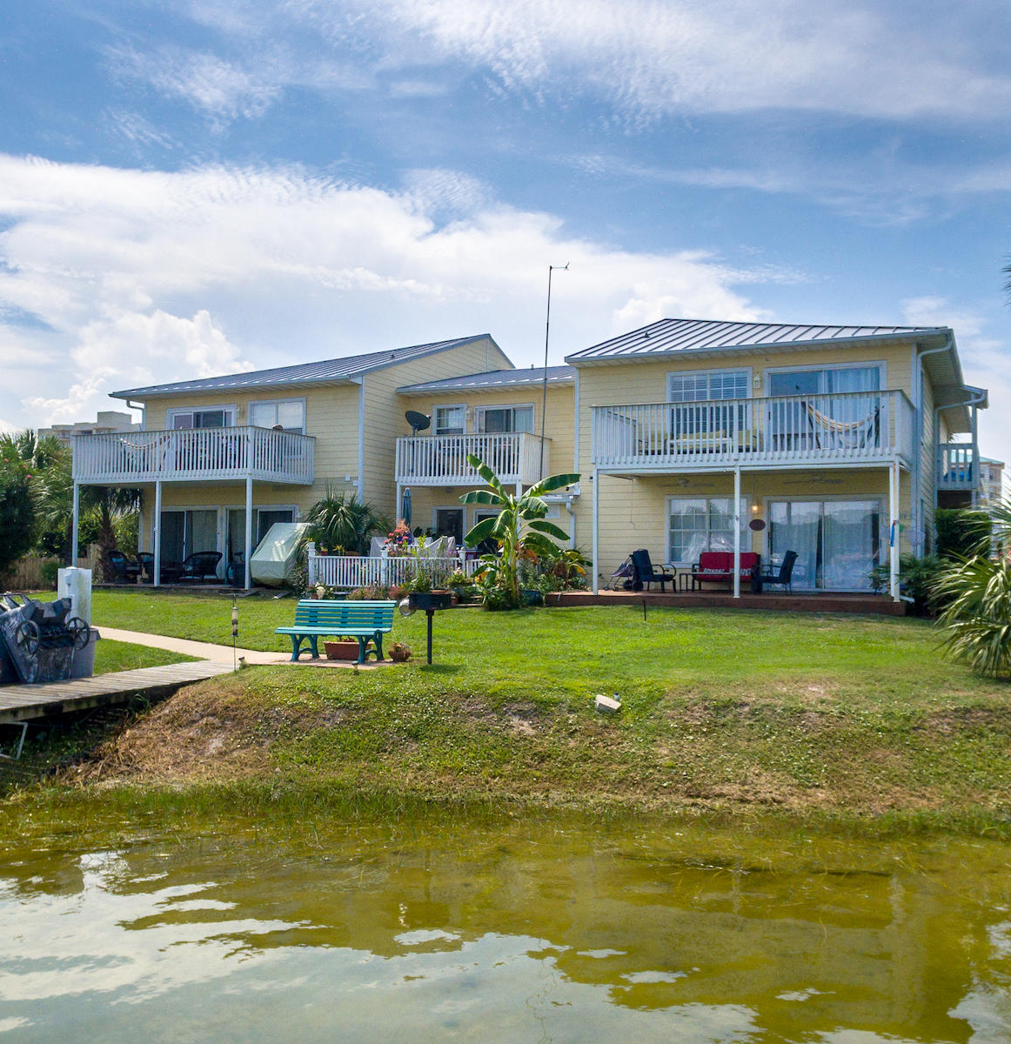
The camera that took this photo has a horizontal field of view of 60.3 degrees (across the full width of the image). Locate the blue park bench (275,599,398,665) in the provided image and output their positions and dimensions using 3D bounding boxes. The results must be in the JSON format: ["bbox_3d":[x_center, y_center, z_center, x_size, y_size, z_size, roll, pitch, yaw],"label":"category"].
[{"bbox_3d":[-2.351,1.528,12.111,1.540,0.820,0.630,0,-2,19],"label":"blue park bench"}]

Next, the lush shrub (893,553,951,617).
[{"bbox_3d":[8.150,1.220,17.100,1.250,1.250,1.200,0,-2,22],"label":"lush shrub"}]

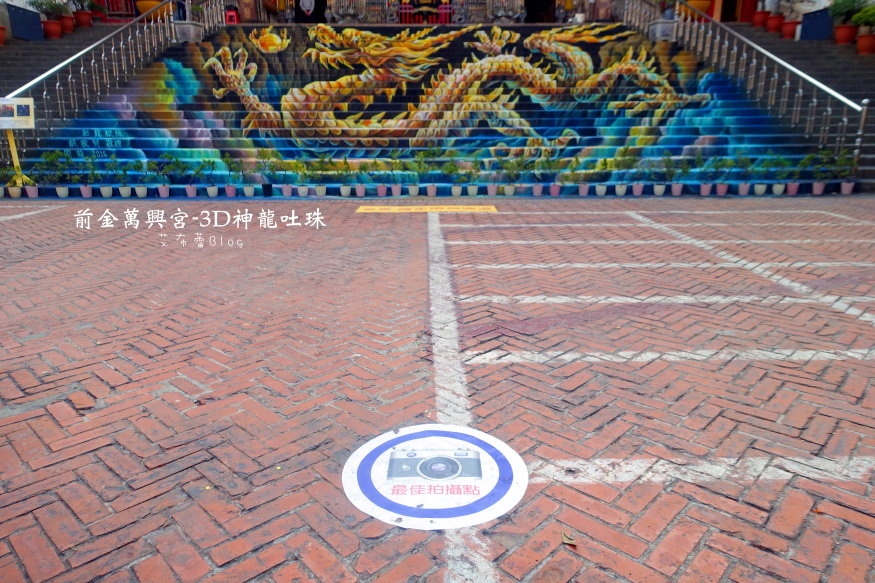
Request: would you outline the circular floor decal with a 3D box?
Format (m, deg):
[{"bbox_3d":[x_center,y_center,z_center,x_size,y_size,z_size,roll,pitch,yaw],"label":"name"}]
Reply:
[{"bbox_3d":[-0.006,0.519,1.713,0.540,0.010,0.540,0,16,0],"label":"circular floor decal"}]

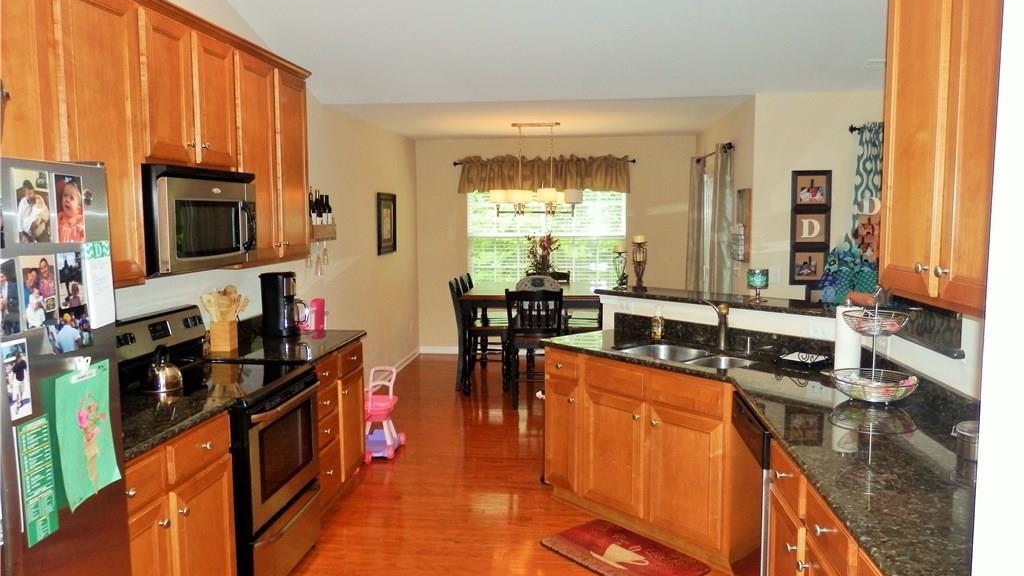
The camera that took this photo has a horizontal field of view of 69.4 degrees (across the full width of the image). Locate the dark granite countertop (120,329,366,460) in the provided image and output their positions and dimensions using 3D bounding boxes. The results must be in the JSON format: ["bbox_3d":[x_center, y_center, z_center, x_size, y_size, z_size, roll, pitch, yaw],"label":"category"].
[{"bbox_3d":[-1.352,0.418,3.310,0.650,0.036,2.560,0,6,6],"label":"dark granite countertop"}]

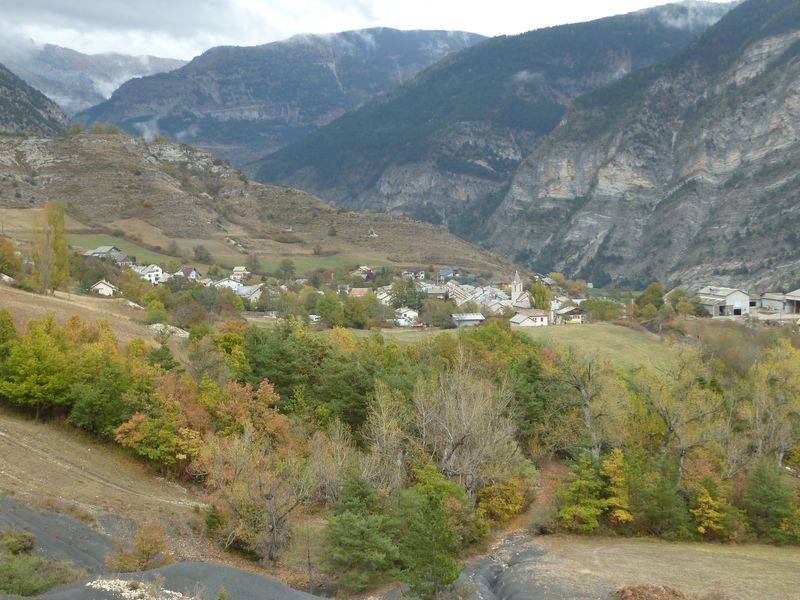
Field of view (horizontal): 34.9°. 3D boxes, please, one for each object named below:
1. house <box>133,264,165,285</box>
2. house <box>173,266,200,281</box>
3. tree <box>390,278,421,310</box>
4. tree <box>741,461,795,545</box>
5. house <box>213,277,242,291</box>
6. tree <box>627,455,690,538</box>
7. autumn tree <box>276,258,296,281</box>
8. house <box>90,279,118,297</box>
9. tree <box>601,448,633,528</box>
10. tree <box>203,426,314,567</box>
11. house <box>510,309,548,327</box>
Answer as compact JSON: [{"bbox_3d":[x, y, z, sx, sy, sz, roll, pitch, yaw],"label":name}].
[{"bbox_3d":[-136.523,-13.571,690.000,14.000,11.000,11.000,-1,4,-14],"label":"house"},{"bbox_3d":[-101.980,-12.360,610.000,9.000,7.000,10.000,-2,3,-40],"label":"house"},{"bbox_3d":[2.726,-3.222,630.000,14.500,17.000,14.000,0,4,0],"label":"tree"},{"bbox_3d":[36.430,19.970,126.000,5.300,8.000,5.300,0,3,0],"label":"tree"},{"bbox_3d":[-75.780,-6.830,560.000,13.000,6.600,11.000,-1,3,-18],"label":"house"},{"bbox_3d":[25.620,19.480,126.000,6.200,8.200,6.000,0,3,0],"label":"tree"},{"bbox_3d":[-61.610,-16.560,690.000,10.800,12.000,10.500,0,3,0],"label":"autumn tree"},{"bbox_3d":[-111.588,-4.343,480.000,9.500,6.000,9.000,0,4,-2],"label":"house"},{"bbox_3d":[21.120,18.389,124.000,3.100,7.800,3.100,0,4,0],"label":"tree"},{"bbox_3d":[-12.644,16.962,112.000,9.600,12.200,9.200,0,4,0],"label":"tree"},{"bbox_3d":[56.833,7.930,560.000,14.000,7.400,12.000,-1,4,-12],"label":"house"}]

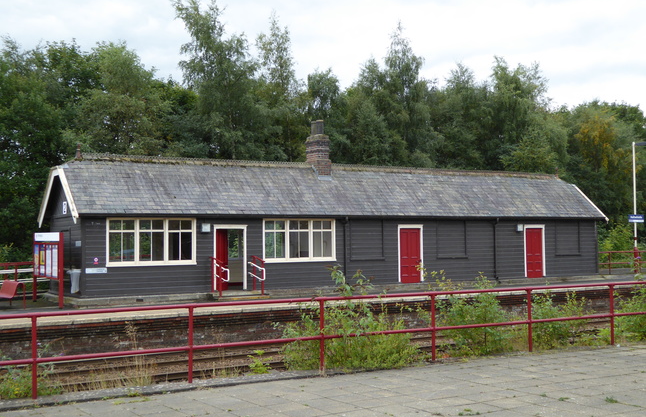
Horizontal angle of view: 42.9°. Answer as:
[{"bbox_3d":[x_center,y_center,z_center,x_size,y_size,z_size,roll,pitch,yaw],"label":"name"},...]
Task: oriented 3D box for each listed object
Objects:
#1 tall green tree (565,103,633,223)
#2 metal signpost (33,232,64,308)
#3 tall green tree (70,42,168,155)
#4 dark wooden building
[{"bbox_3d":[18.151,-1.622,53.666,4.800,10.672,4.800,-2,-2,19],"label":"tall green tree"},{"bbox_3d":[-8.352,1.846,25.008,0.150,2.150,3.250,1,-3,-32],"label":"metal signpost"},{"bbox_3d":[-8.881,-1.962,35.947,4.800,10.704,4.800,0,-2,-14],"label":"tall green tree"},{"bbox_3d":[1.518,-0.124,31.402,22.968,6.296,4.701,1,-3,-32],"label":"dark wooden building"}]

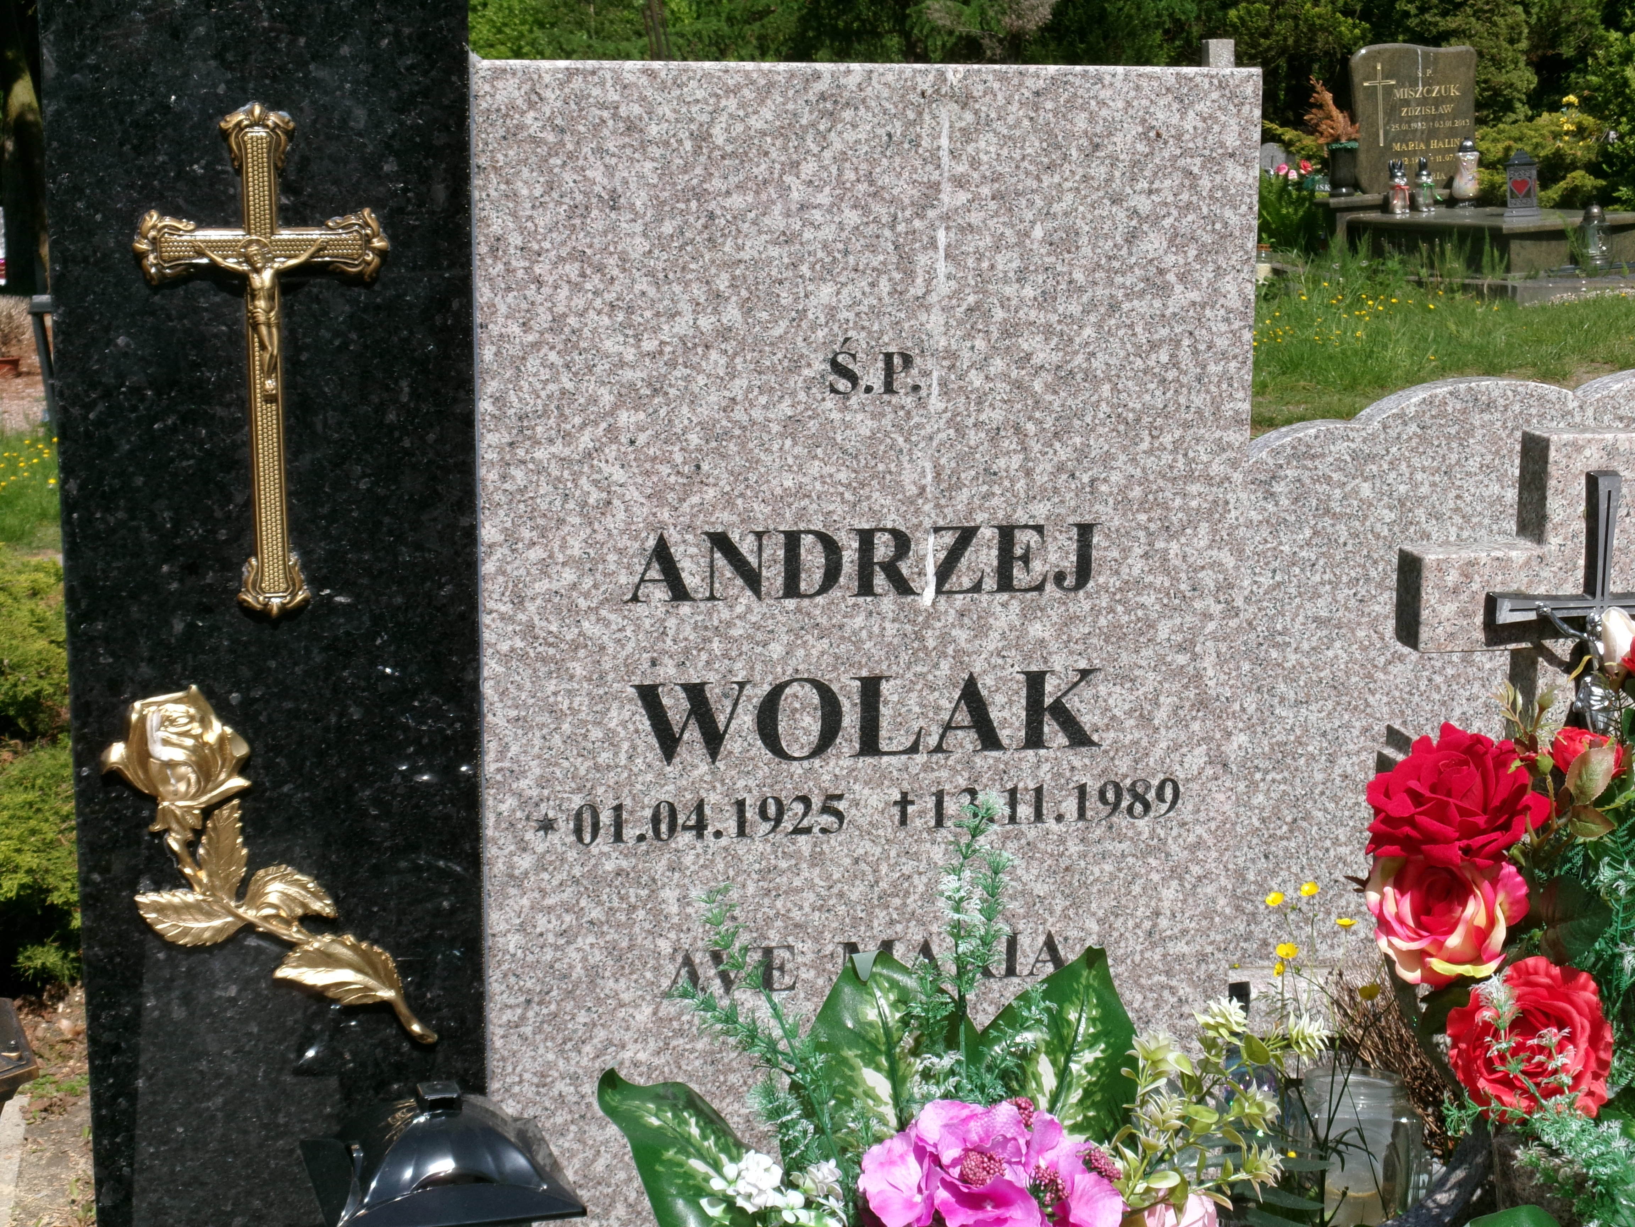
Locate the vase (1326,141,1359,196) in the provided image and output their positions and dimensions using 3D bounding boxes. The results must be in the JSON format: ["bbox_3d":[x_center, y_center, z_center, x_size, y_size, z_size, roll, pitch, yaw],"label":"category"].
[{"bbox_3d":[2.664,-2.253,15.300,0.158,0.280,0.158,-6,11,-22],"label":"vase"}]

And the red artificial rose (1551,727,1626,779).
[{"bbox_3d":[0.538,0.099,2.110,0.053,0.046,0.046,1,-27,12],"label":"red artificial rose"}]

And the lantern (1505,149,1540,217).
[{"bbox_3d":[3.405,-2.079,14.600,0.158,0.325,0.158,2,11,21],"label":"lantern"}]

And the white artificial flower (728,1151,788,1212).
[{"bbox_3d":[-0.041,0.387,2.060,0.041,0.041,0.033,0,-23,3],"label":"white artificial flower"}]

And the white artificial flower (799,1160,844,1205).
[{"bbox_3d":[0.003,0.389,2.070,0.031,0.031,0.026,-1,-23,0],"label":"white artificial flower"}]

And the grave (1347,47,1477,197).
[{"bbox_3d":[3.065,-2.546,15.550,0.720,0.750,0.100,-6,11,-22],"label":"grave"}]

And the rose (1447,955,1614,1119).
[{"bbox_3d":[0.485,0.289,2.060,0.115,0.112,0.070,2,-8,18],"label":"rose"}]

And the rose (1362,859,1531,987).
[{"bbox_3d":[0.433,0.210,2.080,0.112,0.105,0.075,2,-25,14],"label":"rose"}]

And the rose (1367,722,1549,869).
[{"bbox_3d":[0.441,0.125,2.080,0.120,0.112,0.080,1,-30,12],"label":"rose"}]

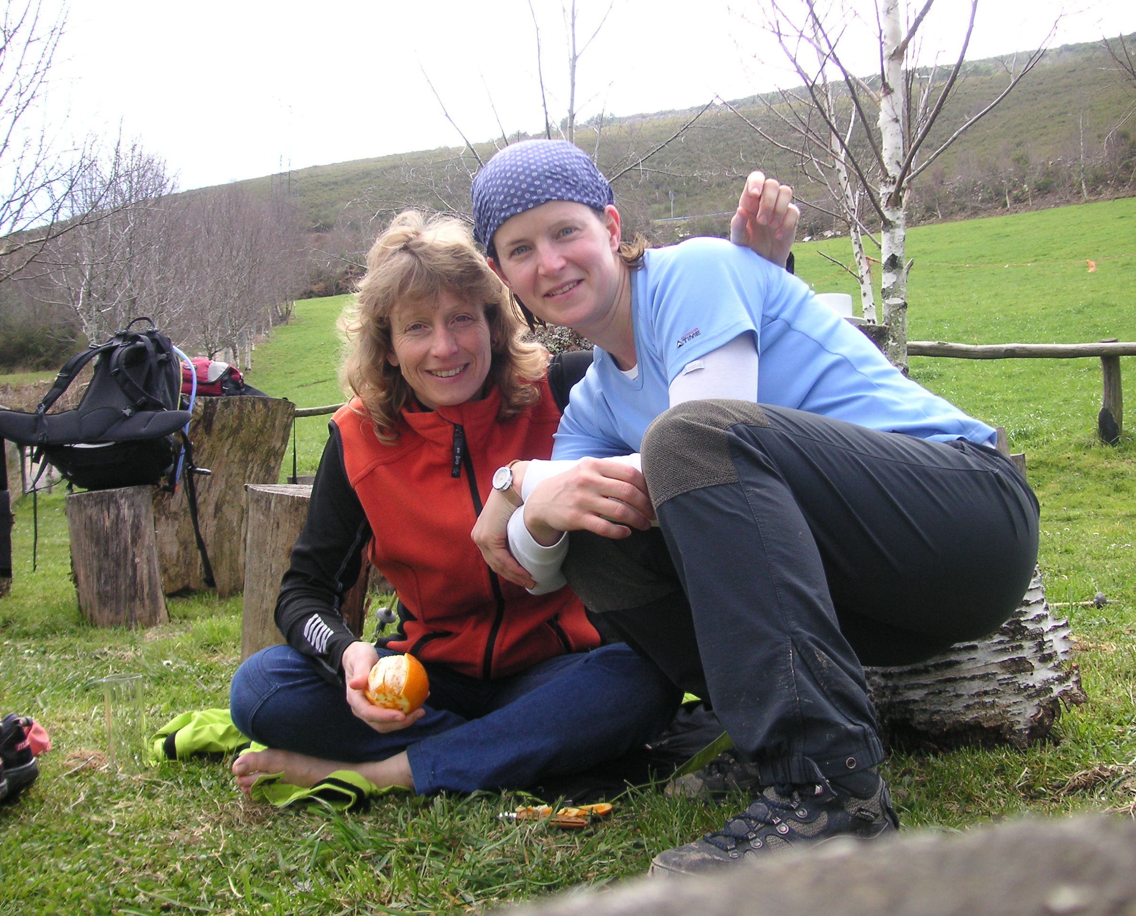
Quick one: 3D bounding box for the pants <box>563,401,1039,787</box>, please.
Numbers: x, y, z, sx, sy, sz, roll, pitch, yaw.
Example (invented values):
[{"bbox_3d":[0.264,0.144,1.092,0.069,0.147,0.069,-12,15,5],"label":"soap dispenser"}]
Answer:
[{"bbox_3d":[0.308,0.150,1.630,0.580,0.430,0.430,1,-2,-22],"label":"pants"}]

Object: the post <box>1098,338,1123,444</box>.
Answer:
[{"bbox_3d":[3.538,-0.435,8.500,0.130,0.690,0.130,0,-2,0],"label":"post"}]

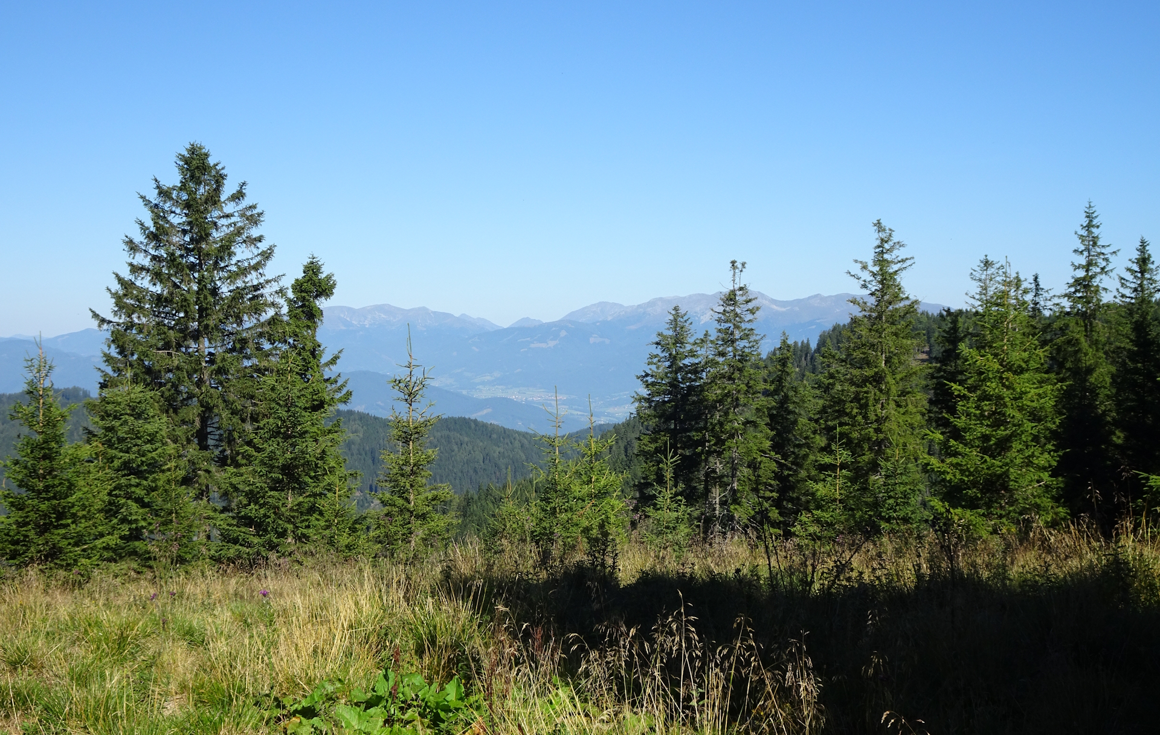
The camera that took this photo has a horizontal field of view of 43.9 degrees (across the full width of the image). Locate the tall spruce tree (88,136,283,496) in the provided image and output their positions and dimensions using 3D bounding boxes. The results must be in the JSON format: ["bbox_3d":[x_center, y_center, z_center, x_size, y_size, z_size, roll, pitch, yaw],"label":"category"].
[{"bbox_3d":[-6.092,-0.304,22.405,2.987,6.341,2.987,0,2,-15],"label":"tall spruce tree"}]

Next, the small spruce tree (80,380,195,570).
[{"bbox_3d":[-4.599,1.136,14.971,1.168,1.964,1.168,-1,2,-17],"label":"small spruce tree"}]

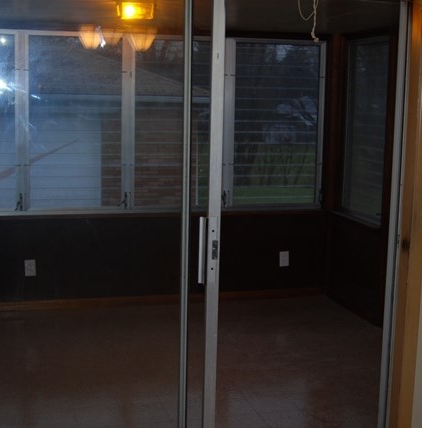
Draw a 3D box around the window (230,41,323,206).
[{"bbox_3d":[0.500,-0.669,5.676,0.758,1.263,0.080,-1,9,-16],"label":"window"}]

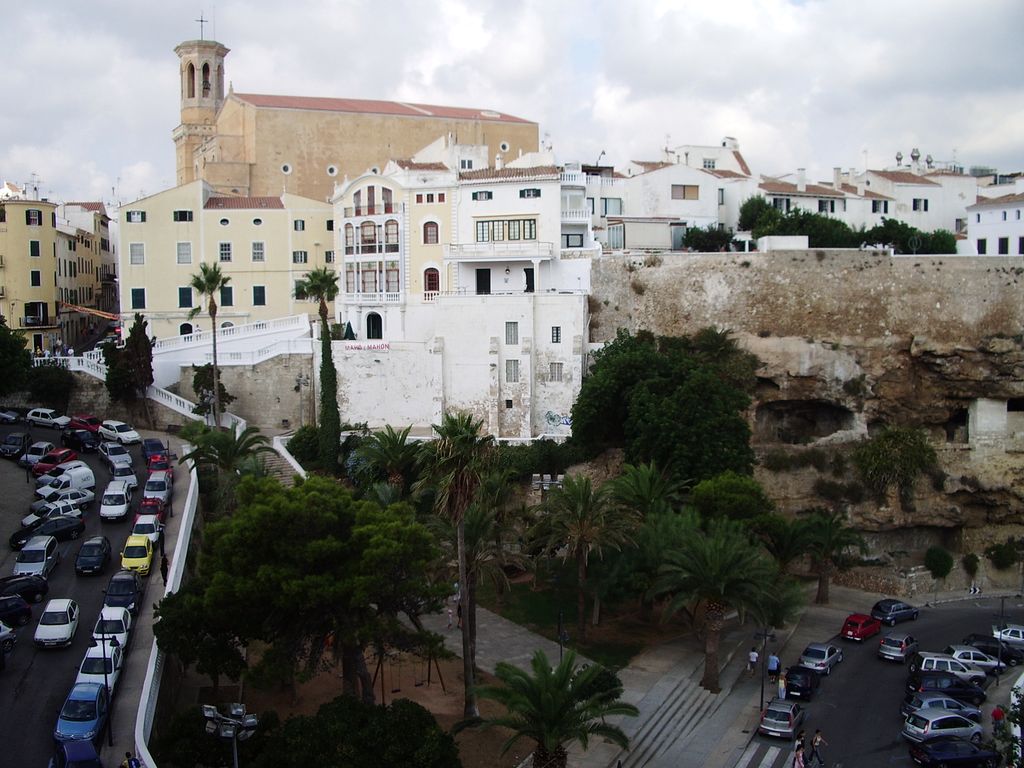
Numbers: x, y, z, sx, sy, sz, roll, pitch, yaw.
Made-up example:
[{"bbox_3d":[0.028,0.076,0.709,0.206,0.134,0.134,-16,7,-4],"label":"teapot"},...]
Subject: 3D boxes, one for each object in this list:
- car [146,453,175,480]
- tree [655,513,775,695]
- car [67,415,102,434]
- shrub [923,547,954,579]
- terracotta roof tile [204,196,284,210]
[{"bbox_3d":[-29.180,7.030,85.450,1.660,1.430,3.900,0,8,-20],"label":"car"},{"bbox_3d":[11.368,12.584,58.267,6.900,9.600,6.900,-1,5,0],"label":"tree"},{"bbox_3d":[-40.470,3.740,97.370,3.950,1.400,1.670,6,8,21],"label":"car"},{"bbox_3d":[35.364,14.858,85.574,2.400,2.650,2.300,-1,5,-5],"label":"shrub"},{"bbox_3d":[-28.530,-19.230,110.000,8.400,1.500,3.200,-1,5,0],"label":"terracotta roof tile"}]

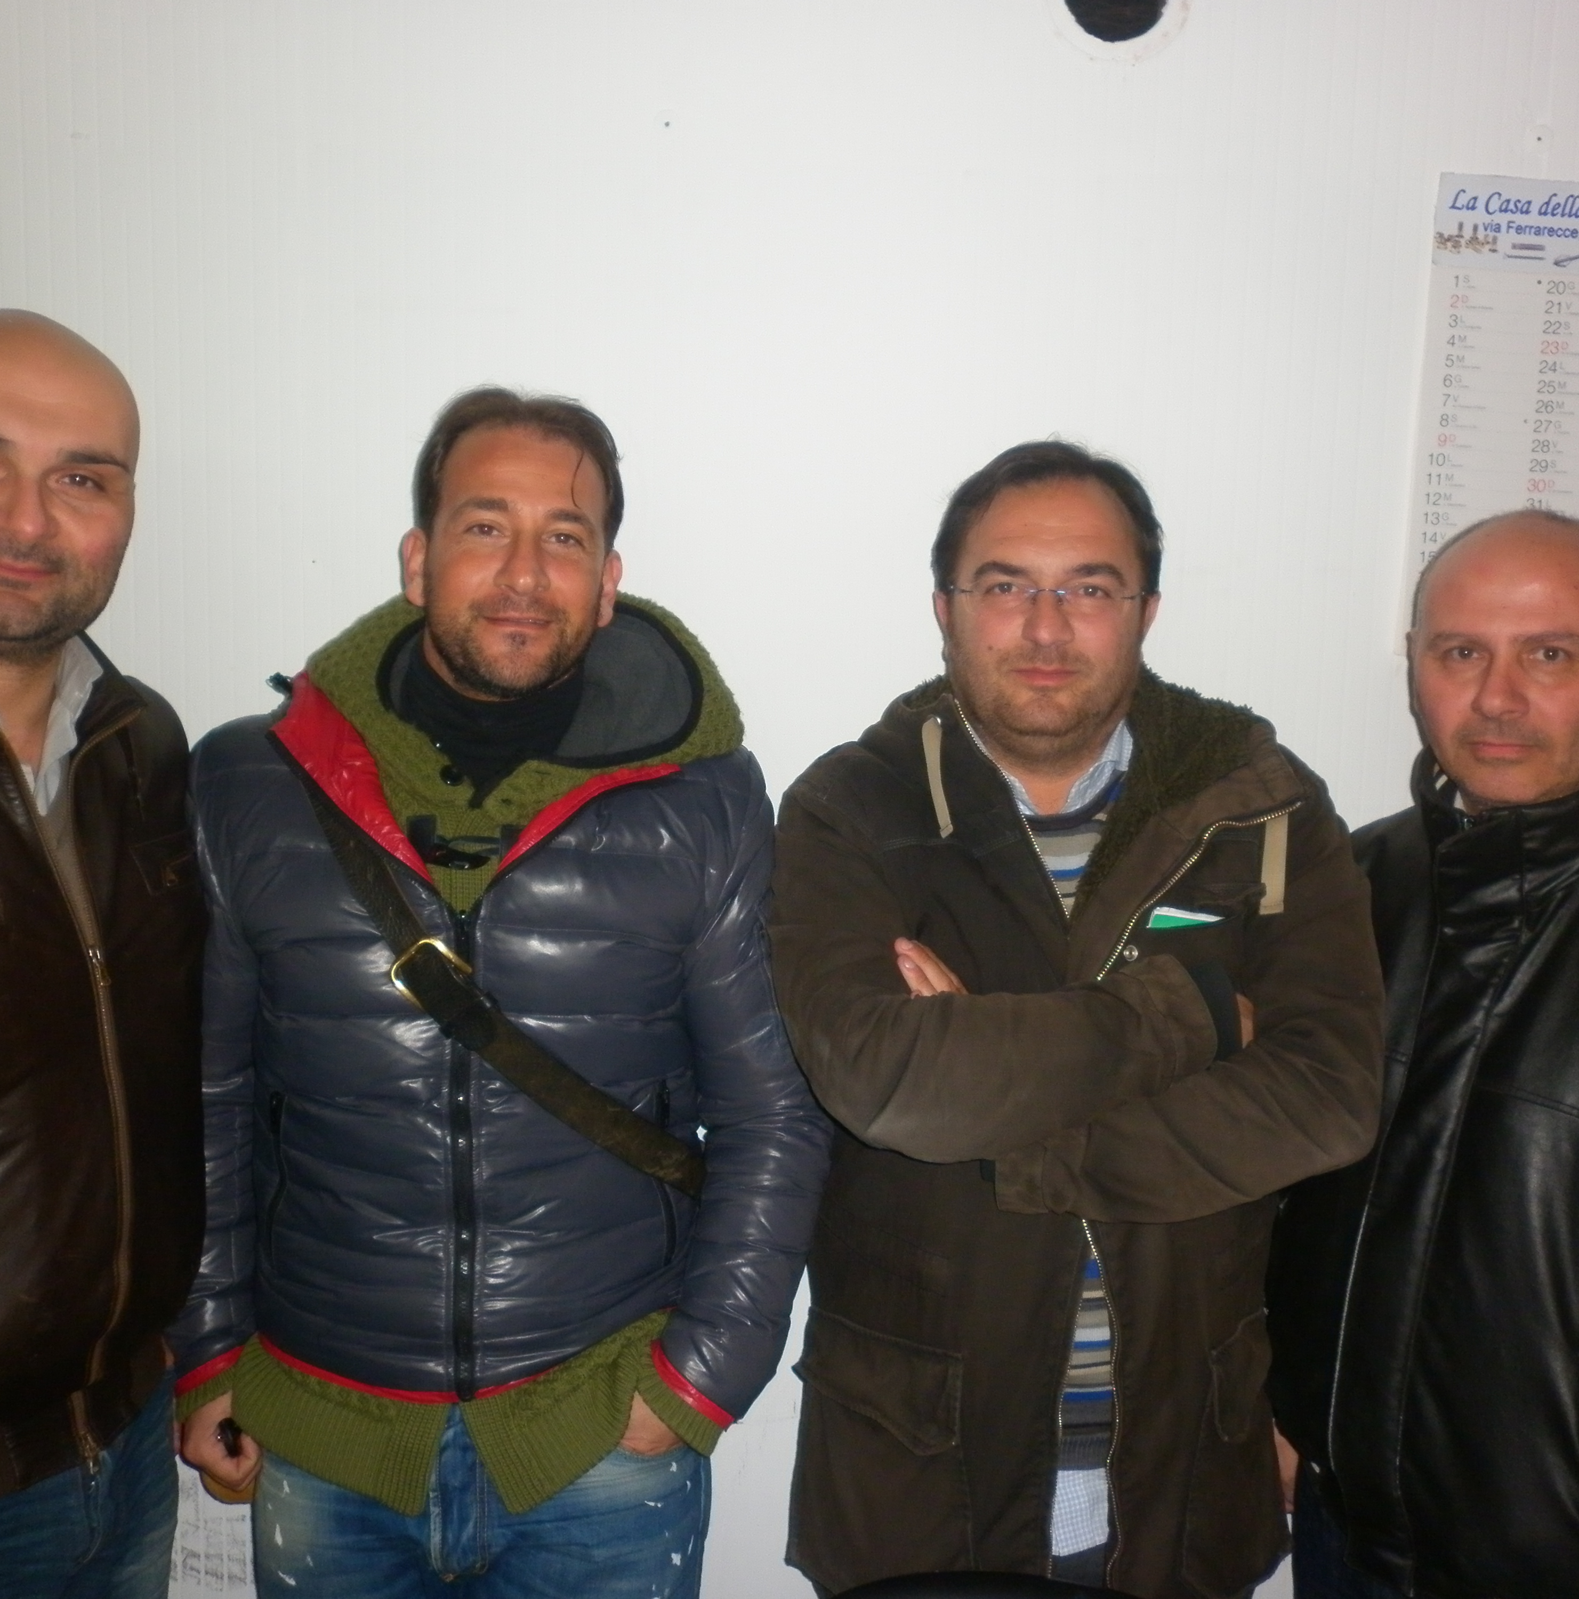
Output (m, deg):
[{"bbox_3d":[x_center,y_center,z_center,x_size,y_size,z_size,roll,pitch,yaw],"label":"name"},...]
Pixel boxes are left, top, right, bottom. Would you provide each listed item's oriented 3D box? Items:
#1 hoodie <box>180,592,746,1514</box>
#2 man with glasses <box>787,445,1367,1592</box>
[{"bbox_3d":[-0.250,0.195,1.435,0.500,0.730,0.300,1,8,-5],"label":"hoodie"},{"bbox_3d":[0.212,0.600,1.475,0.520,1.750,0.410,2,8,2],"label":"man with glasses"}]

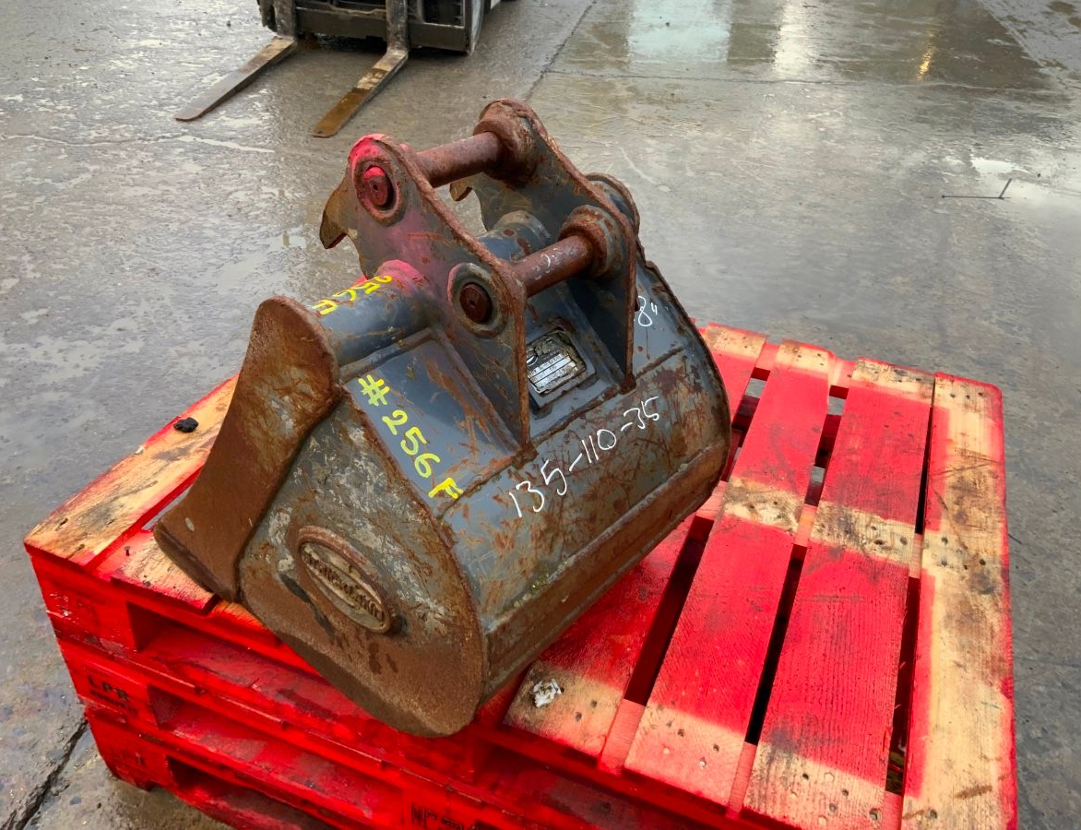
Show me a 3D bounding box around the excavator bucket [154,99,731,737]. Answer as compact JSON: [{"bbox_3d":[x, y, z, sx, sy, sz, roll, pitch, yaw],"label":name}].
[{"bbox_3d":[-0.126,-0.038,1.007,0.540,0.605,0.464,28,42,31],"label":"excavator bucket"}]

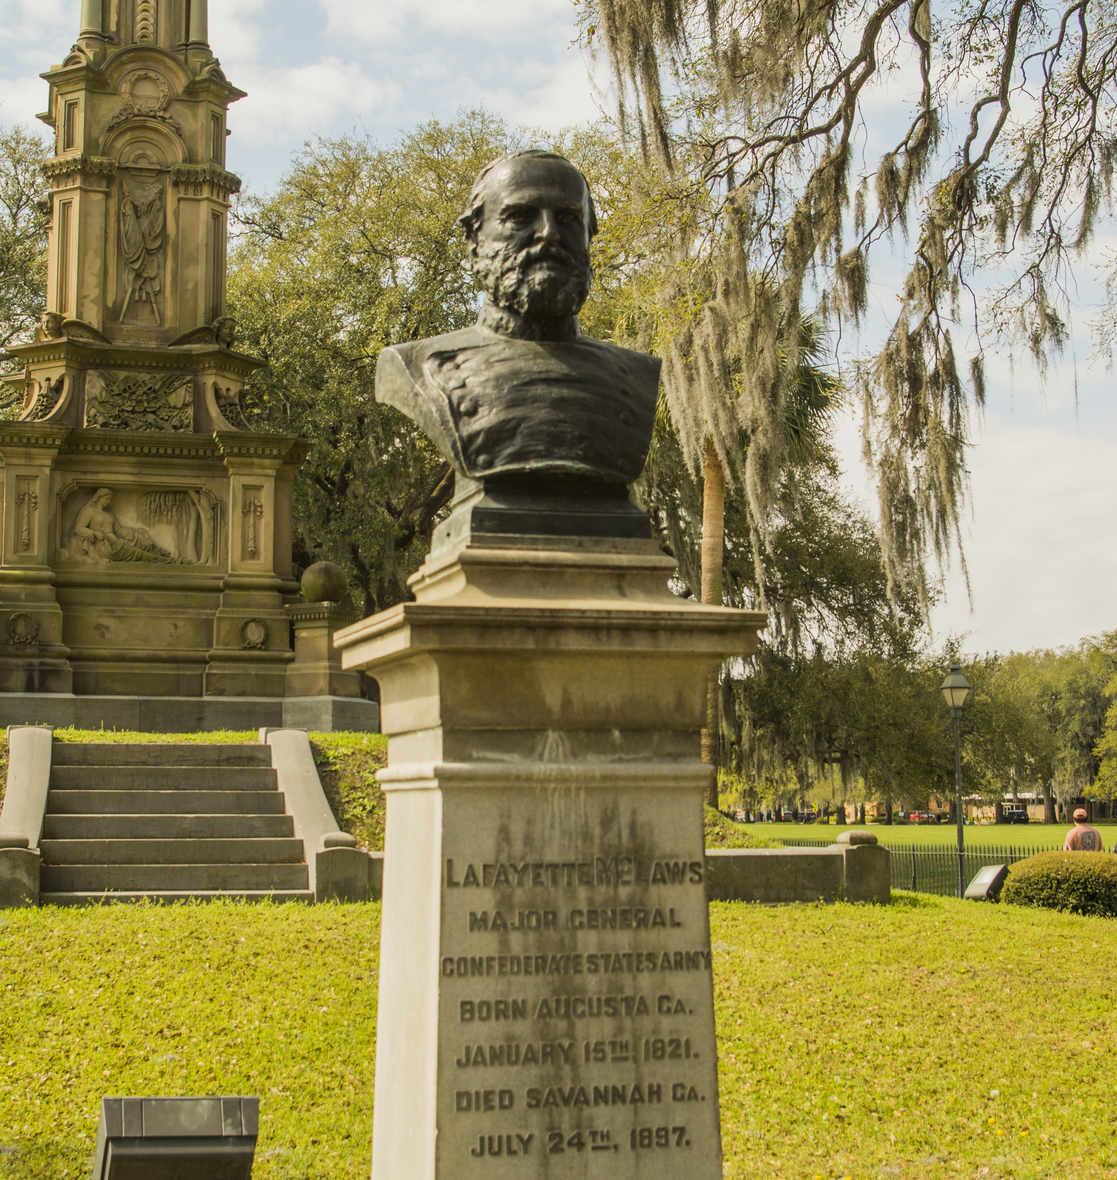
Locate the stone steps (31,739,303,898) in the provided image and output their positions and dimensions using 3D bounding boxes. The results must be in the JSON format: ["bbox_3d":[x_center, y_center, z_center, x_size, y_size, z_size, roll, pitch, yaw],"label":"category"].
[{"bbox_3d":[-2.865,1.675,14.395,1.940,1.140,1.850,2,-6,-15],"label":"stone steps"}]

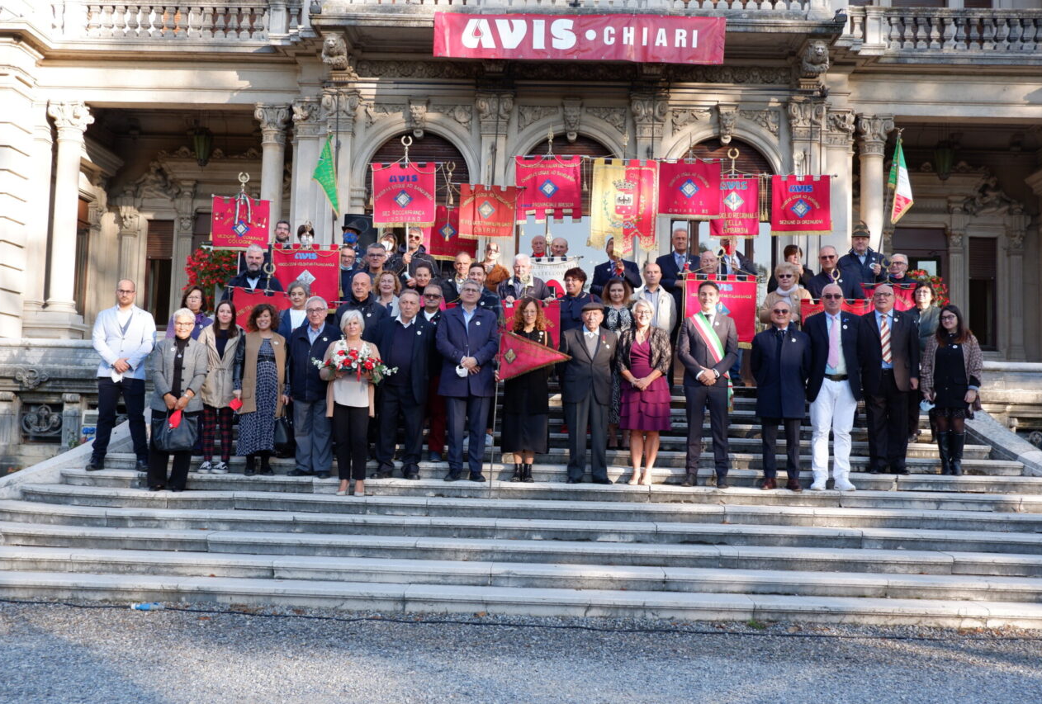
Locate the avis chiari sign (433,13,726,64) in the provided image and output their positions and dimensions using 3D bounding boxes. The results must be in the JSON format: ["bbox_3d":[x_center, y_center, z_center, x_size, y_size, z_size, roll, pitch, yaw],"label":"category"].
[{"bbox_3d":[0.822,-4.433,14.928,4.100,0.640,0.070,1,-4,2],"label":"avis chiari sign"}]

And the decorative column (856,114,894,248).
[{"bbox_3d":[5.453,-1.954,16.334,0.540,3.500,0.540,1,-4,2],"label":"decorative column"}]

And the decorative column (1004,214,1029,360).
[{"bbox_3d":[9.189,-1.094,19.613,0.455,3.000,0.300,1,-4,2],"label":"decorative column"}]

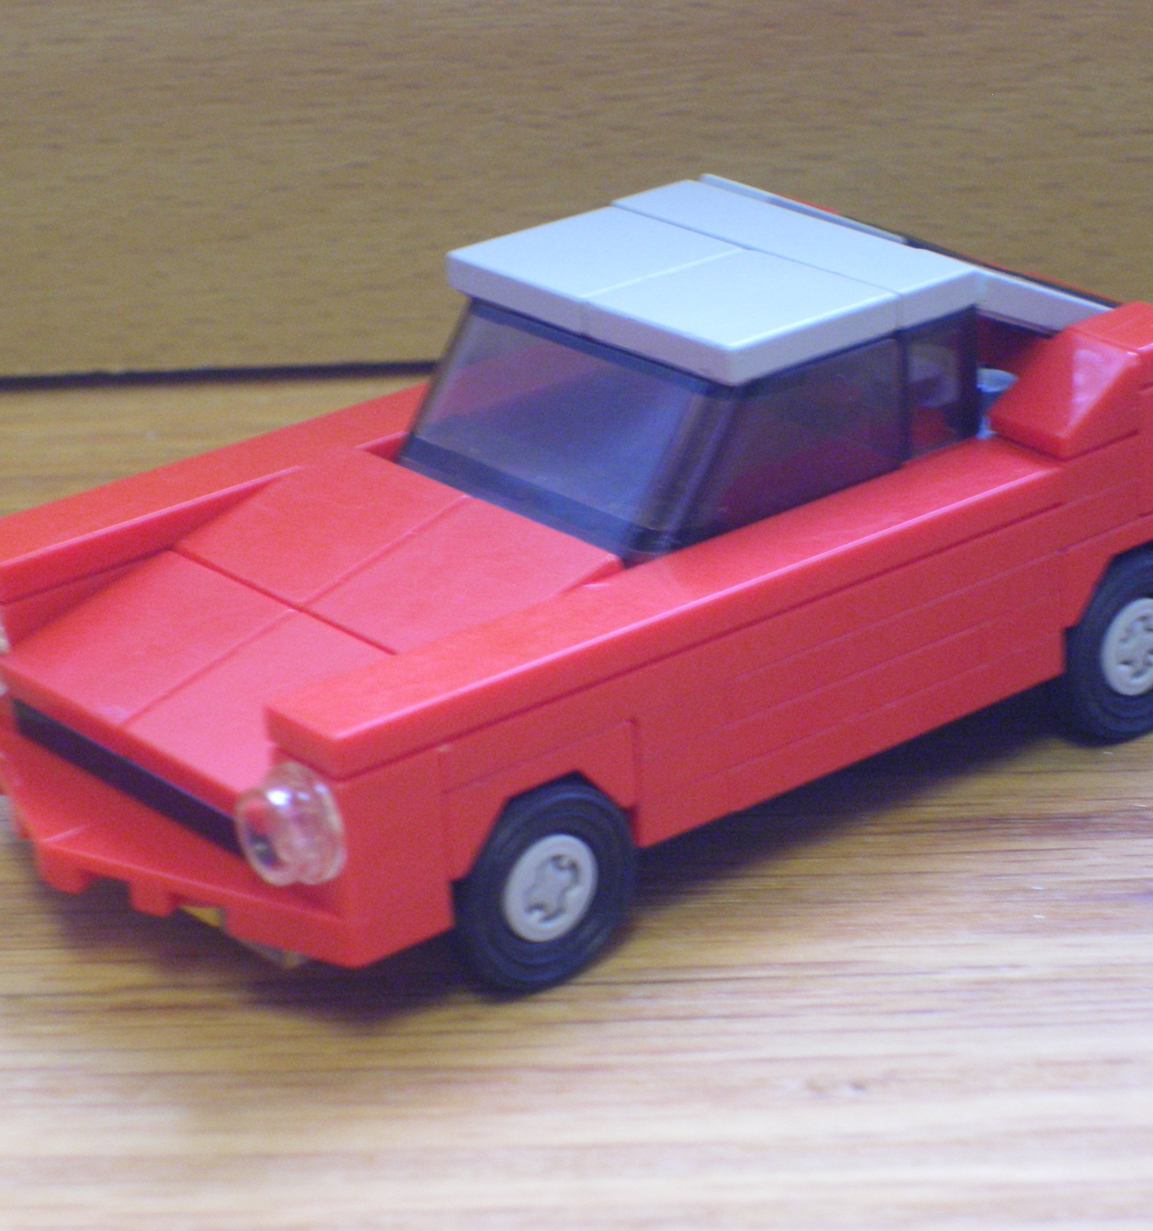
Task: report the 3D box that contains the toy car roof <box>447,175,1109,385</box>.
[{"bbox_3d":[0.018,-0.024,0.315,0.046,0.011,0.032,-20,28,-34],"label":"toy car roof"}]

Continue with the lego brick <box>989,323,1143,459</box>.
[{"bbox_3d":[0.035,-0.016,0.304,0.008,0.006,0.008,-20,28,-34],"label":"lego brick"}]

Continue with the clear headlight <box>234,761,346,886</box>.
[{"bbox_3d":[-0.018,0.014,0.269,0.003,0.008,0.008,-20,28,-34],"label":"clear headlight"}]

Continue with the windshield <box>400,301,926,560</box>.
[{"bbox_3d":[0.004,-0.014,0.305,0.024,0.013,0.032,-20,28,-34],"label":"windshield"}]

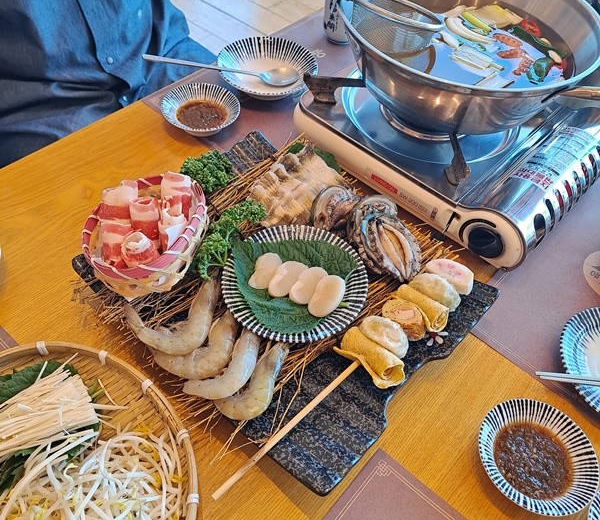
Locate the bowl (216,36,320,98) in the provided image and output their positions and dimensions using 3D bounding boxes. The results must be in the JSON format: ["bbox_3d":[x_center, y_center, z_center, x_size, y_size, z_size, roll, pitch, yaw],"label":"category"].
[{"bbox_3d":[-0.046,-0.278,0.838,0.154,0.038,0.154,2,51,-3],"label":"bowl"}]

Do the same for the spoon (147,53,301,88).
[{"bbox_3d":[-0.111,-0.277,0.807,0.227,0.024,0.043,3,51,-14],"label":"spoon"}]

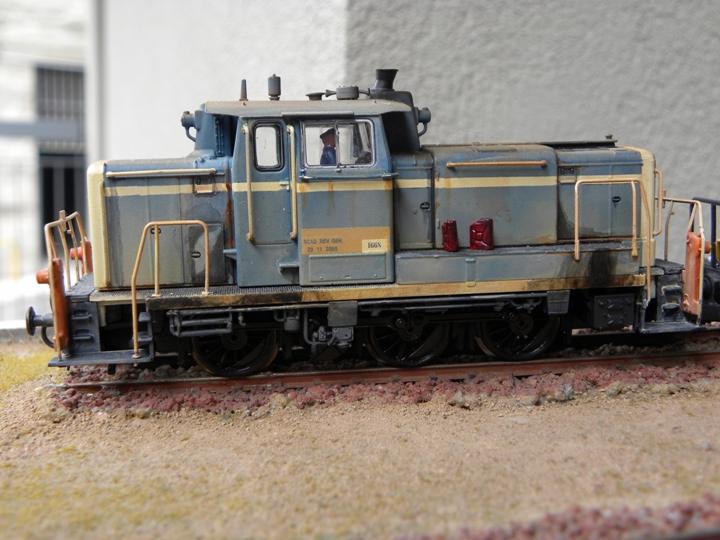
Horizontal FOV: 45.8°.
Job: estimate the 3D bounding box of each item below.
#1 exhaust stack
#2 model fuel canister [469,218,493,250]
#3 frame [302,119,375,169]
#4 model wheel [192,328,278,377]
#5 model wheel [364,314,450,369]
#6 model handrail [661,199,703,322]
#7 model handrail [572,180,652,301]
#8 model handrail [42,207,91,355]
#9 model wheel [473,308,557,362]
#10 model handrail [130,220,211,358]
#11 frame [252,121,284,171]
[{"bbox_3d":[0.004,-0.034,0.152,0.005,0.004,0.004,-2,9,-8],"label":"exhaust stack"},{"bbox_3d":[0.021,-0.006,0.149,0.004,0.005,0.002,2,9,18],"label":"model fuel canister"},{"bbox_3d":[-0.003,-0.021,0.141,0.012,0.008,0.001,-2,3,-8],"label":"frame"},{"bbox_3d":[-0.022,0.011,0.146,0.015,0.015,0.003,-2,9,-8],"label":"model wheel"},{"bbox_3d":[0.008,0.010,0.150,0.015,0.015,0.003,-2,9,-8],"label":"model wheel"},{"bbox_3d":[0.057,-0.003,0.164,0.002,0.022,0.029,-2,9,-8],"label":"model handrail"},{"bbox_3d":[0.043,-0.005,0.146,0.014,0.022,0.001,-2,9,-8],"label":"model handrail"},{"bbox_3d":[-0.051,0.001,0.150,0.002,0.022,0.029,-2,9,-8],"label":"model handrail"},{"bbox_3d":[0.029,0.009,0.153,0.015,0.015,0.003,-2,9,-8],"label":"model wheel"},{"bbox_3d":[-0.030,0.003,0.137,0.012,0.022,0.001,-2,9,-8],"label":"model handrail"},{"bbox_3d":[-0.015,-0.020,0.139,0.005,0.009,0.001,-2,3,-8],"label":"frame"}]

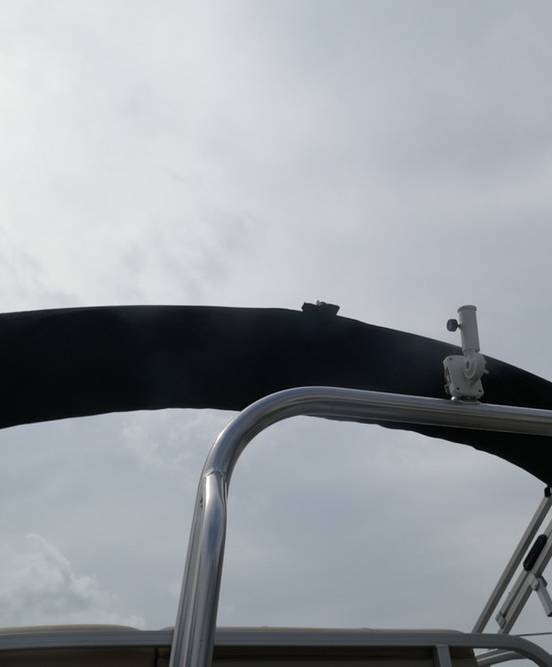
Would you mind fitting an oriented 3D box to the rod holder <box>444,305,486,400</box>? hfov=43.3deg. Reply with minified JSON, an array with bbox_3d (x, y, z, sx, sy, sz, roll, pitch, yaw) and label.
[{"bbox_3d":[0.332,0.033,1.250,0.068,0.178,0.075,8,-27,-16],"label":"rod holder"}]

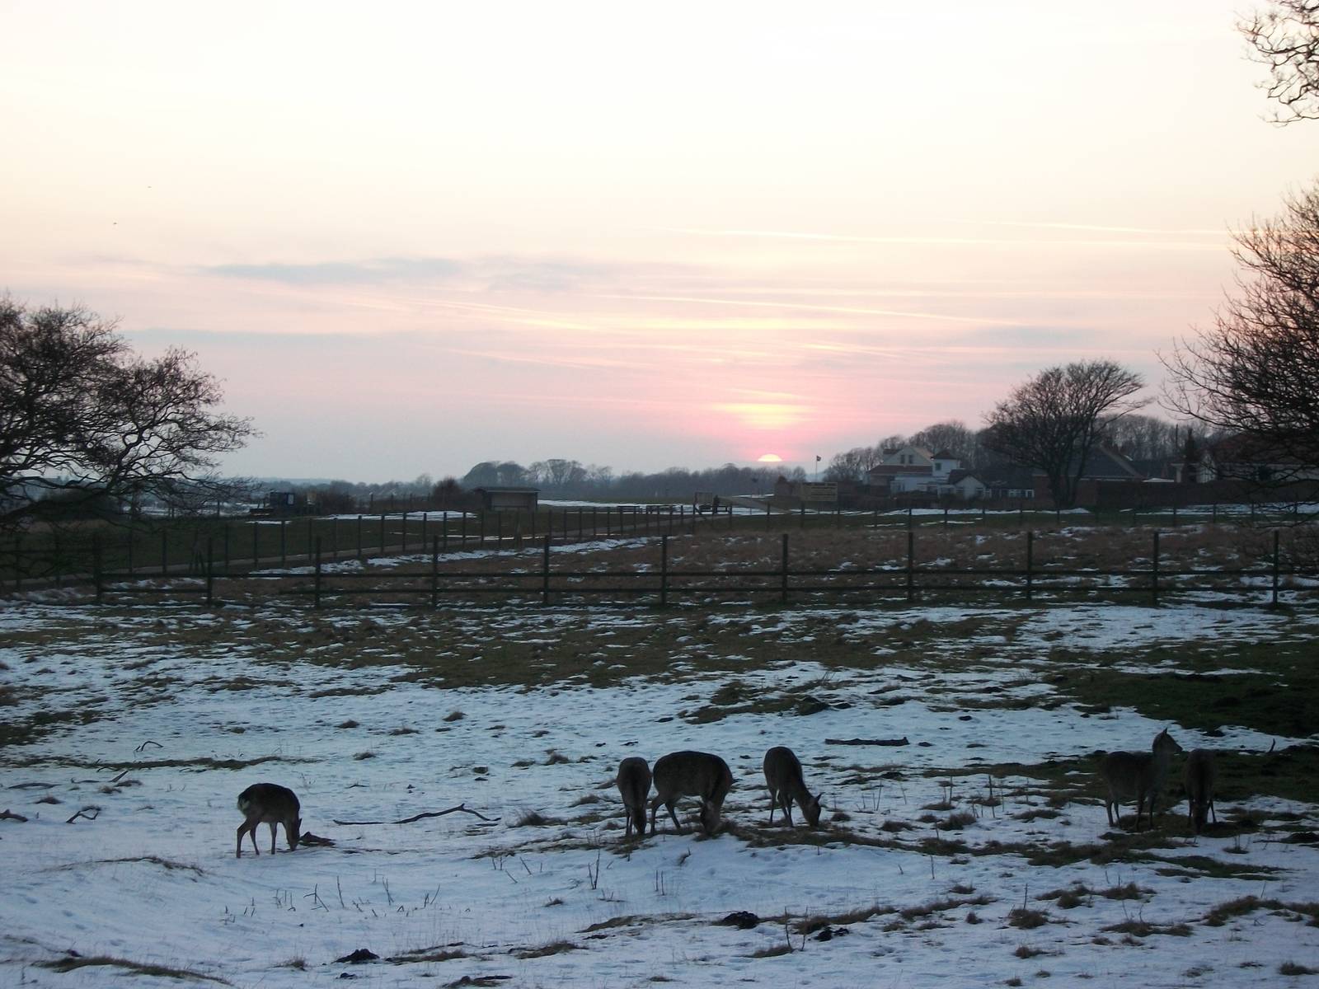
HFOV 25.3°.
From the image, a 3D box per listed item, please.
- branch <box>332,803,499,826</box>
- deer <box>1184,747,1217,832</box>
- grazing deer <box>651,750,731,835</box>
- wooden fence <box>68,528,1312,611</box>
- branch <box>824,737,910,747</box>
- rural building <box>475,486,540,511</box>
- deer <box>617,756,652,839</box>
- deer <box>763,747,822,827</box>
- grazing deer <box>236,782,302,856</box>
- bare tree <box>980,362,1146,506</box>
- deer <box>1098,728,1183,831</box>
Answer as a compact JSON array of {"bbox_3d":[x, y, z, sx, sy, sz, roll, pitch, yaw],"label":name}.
[{"bbox_3d":[-2.337,3.075,28.200,1.600,0.180,0.400,0,0,0],"label":"branch"},{"bbox_3d":[5.121,2.803,27.800,0.350,0.800,1.050,0,0,2],"label":"deer"},{"bbox_3d":[0.287,2.767,27.200,1.050,0.800,0.400,0,0,44],"label":"grazing deer"},{"bbox_3d":[0.243,1.947,78.000,34.000,2.050,0.200,0,0,9],"label":"wooden fence"},{"bbox_3d":[2.574,3.060,36.300,1.060,0.110,0.160,0,0,0],"label":"branch"},{"bbox_3d":[-14.345,0.425,275.000,5.600,2.300,2.800,0,0,-23],"label":"rural building"},{"bbox_3d":[-0.242,2.804,27.100,0.350,0.790,1.050,0,0,-6],"label":"deer"},{"bbox_3d":[1.250,2.755,27.700,0.420,0.760,1.000,0,0,-27],"label":"deer"},{"bbox_3d":[-3.503,2.918,26.300,0.850,0.660,0.300,0,0,-40],"label":"grazing deer"},{"bbox_3d":[34.993,-5.214,255.000,14.200,12.800,13.000,0,0,0],"label":"bare tree"},{"bbox_3d":[4.588,2.710,28.000,0.380,0.970,1.000,0,0,-40],"label":"deer"}]

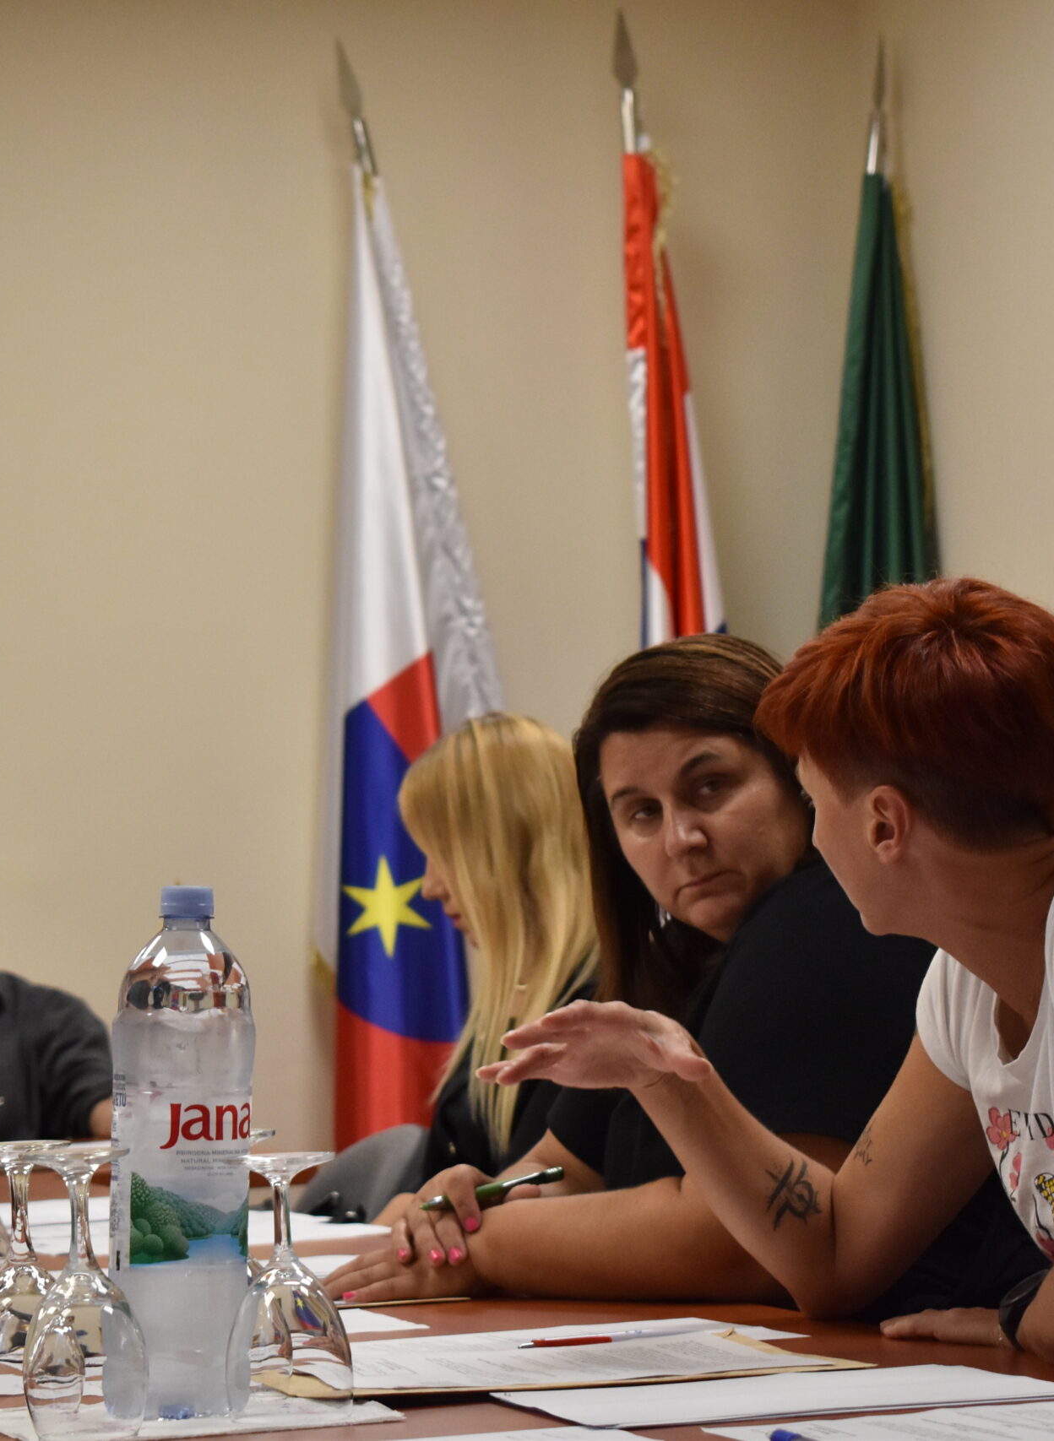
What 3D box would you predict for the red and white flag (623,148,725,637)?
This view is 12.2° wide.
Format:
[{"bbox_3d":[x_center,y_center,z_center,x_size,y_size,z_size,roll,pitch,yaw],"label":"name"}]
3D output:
[{"bbox_3d":[0.280,-0.040,8.300,0.250,1.820,0.200,-2,-3,-7],"label":"red and white flag"}]

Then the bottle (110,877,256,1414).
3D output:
[{"bbox_3d":[-0.211,0.263,3.025,0.087,0.320,0.087,-3,-2,0],"label":"bottle"}]

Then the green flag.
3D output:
[{"bbox_3d":[0.604,-0.055,8.282,0.320,1.750,0.260,-2,-2,-18],"label":"green flag"}]

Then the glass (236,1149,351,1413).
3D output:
[{"bbox_3d":[-0.142,0.335,2.917,0.076,0.161,0.076,-3,-2,-3],"label":"glass"}]

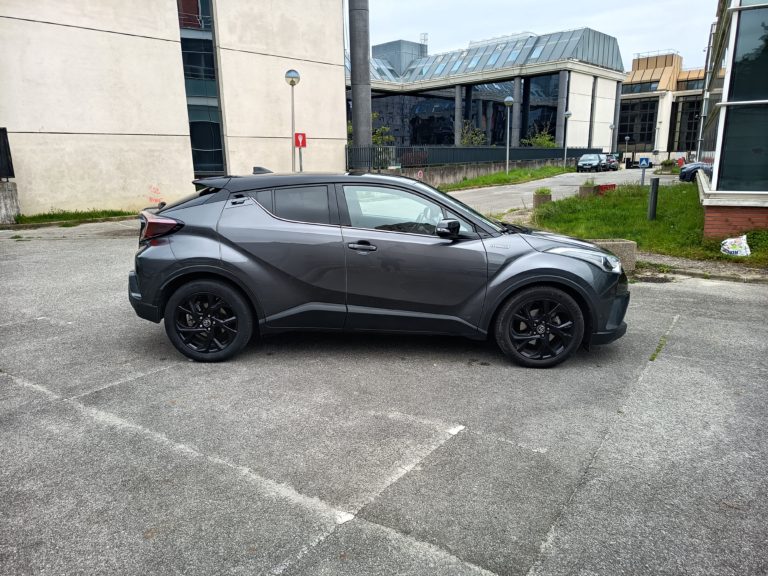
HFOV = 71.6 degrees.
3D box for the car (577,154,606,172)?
[{"bbox_3d":[17.457,-10.449,44.800,1.720,1.450,4.200,7,16,29],"label":"car"}]

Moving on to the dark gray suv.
[{"bbox_3d":[0.020,-0.335,4.940,4.370,1.560,1.860,0,14,2],"label":"dark gray suv"}]

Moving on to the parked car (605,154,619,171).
[{"bbox_3d":[21.243,-11.853,50.500,1.750,1.480,4.200,7,16,29],"label":"parked car"}]

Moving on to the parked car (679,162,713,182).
[{"bbox_3d":[16.231,-5.527,24.887,4.300,1.530,1.820,4,15,19],"label":"parked car"}]

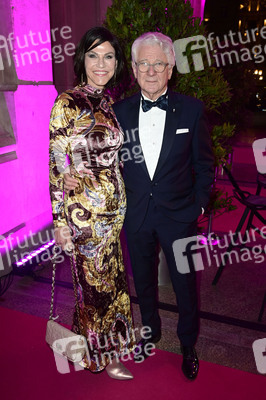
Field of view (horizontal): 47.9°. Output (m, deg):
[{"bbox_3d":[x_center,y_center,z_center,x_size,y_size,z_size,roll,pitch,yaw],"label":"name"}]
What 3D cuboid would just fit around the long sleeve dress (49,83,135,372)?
[{"bbox_3d":[-0.177,0.192,1.553,0.450,1.474,0.330,-9,17,-32],"label":"long sleeve dress"}]

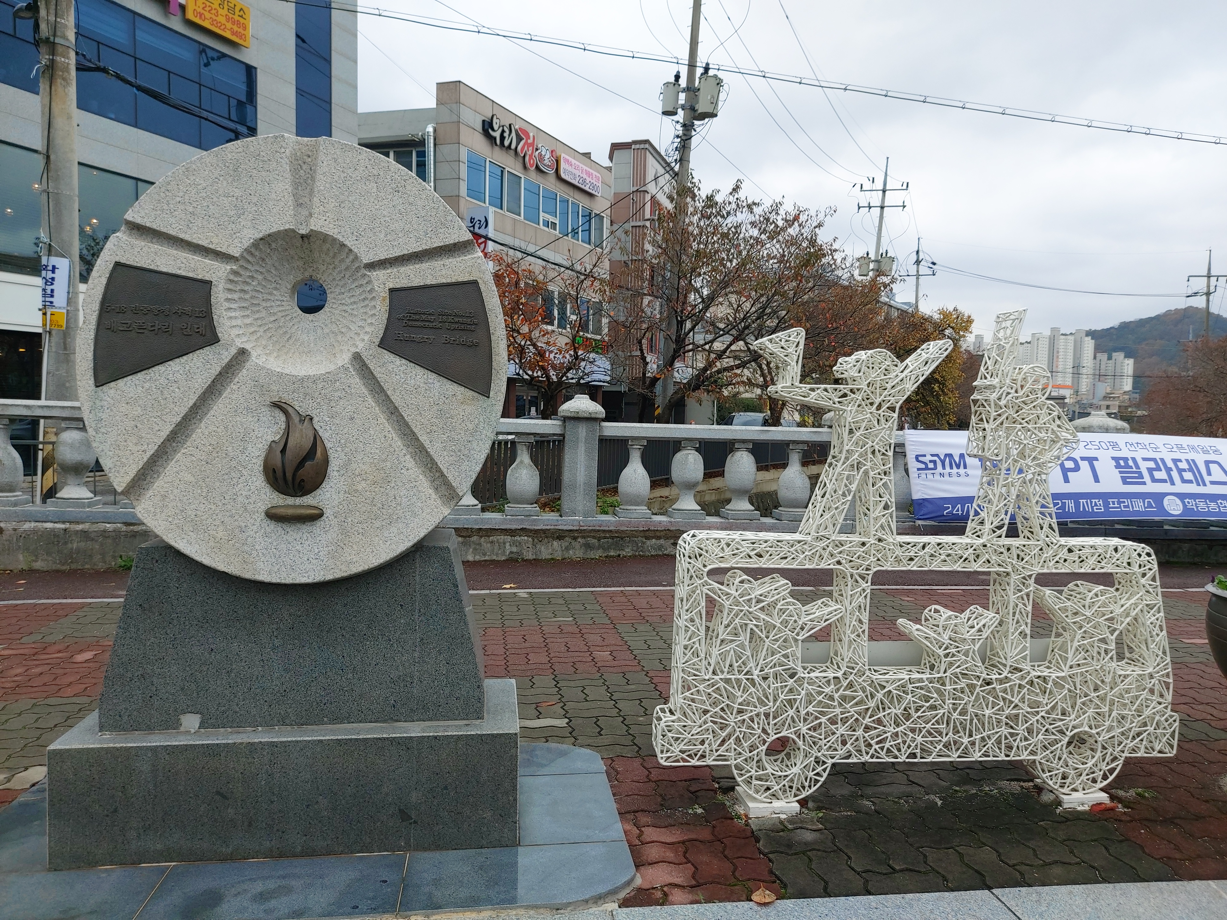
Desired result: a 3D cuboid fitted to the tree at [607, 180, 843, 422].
[{"bbox_3d":[2.703,-3.108,22.174,5.300,7.380,4.900,2,3,25],"label":"tree"}]

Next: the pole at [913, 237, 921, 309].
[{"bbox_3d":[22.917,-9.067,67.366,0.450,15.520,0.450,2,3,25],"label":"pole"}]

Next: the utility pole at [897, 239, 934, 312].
[{"bbox_3d":[22.917,-9.067,67.366,2.500,15.520,0.600,2,3,25],"label":"utility pole"}]

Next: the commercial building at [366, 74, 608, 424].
[{"bbox_3d":[-6.931,-5.895,33.626,10.000,11.630,10.530,2,3,25],"label":"commercial building"}]

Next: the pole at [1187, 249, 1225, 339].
[{"bbox_3d":[40.625,-7.577,60.821,2.500,13.590,0.800,2,3,25],"label":"pole"}]

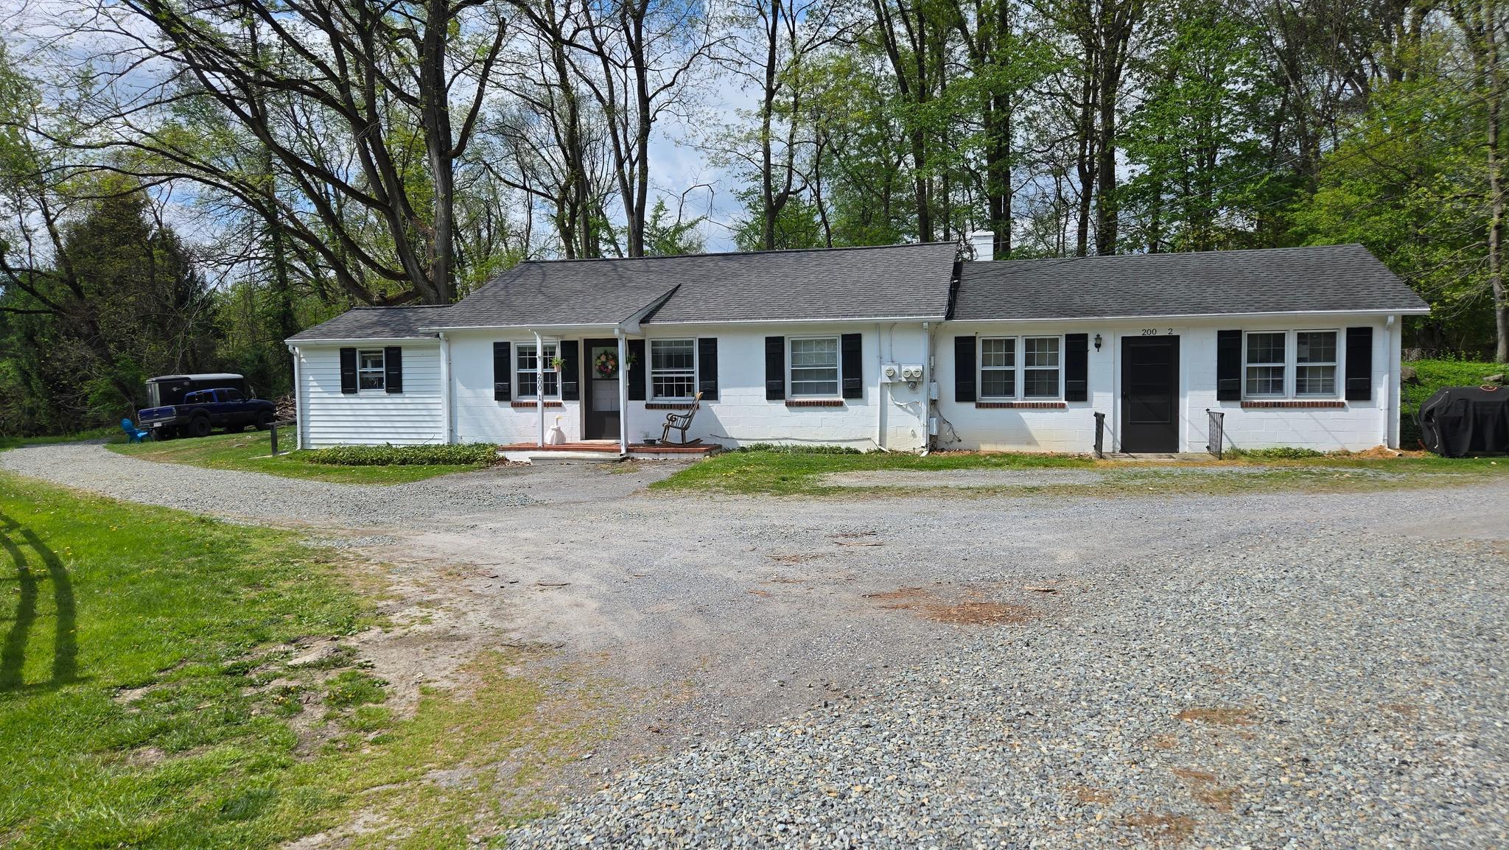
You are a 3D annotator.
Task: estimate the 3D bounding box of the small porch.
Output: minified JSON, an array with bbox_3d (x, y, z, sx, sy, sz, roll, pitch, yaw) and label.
[{"bbox_3d":[-2.724,0.535,19.102,4.050,0.280,1.420,0,2,14],"label":"small porch"}]

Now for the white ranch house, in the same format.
[{"bbox_3d":[1.579,-1.837,22.931,21.620,4.470,9.200,0,2,14],"label":"white ranch house"}]

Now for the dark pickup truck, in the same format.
[{"bbox_3d":[-20.840,-0.491,38.566,1.860,1.790,5.180,-2,3,16],"label":"dark pickup truck"}]

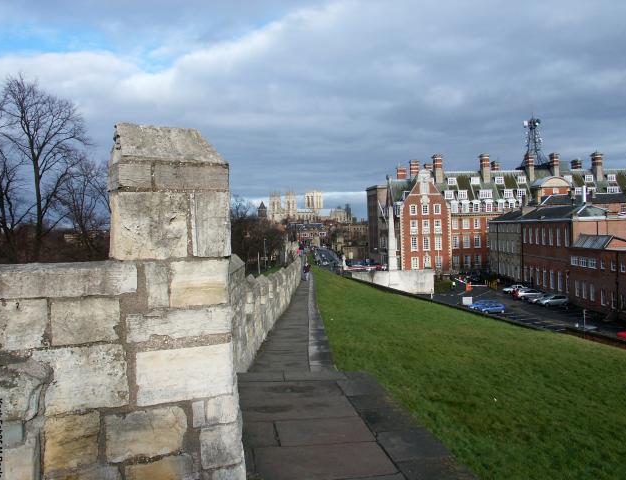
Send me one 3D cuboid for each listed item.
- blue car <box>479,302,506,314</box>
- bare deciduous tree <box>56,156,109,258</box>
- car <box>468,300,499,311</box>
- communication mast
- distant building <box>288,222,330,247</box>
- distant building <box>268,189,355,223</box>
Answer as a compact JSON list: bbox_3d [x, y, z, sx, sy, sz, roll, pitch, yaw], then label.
[{"bbox_3d":[27.000,10.180,77.500,3.800,1.430,1.660,-1,1,-3],"label":"blue car"},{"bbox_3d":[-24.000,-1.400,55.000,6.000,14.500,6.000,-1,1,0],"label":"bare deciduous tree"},{"bbox_3d":[26.800,10.160,81.300,4.300,1.430,1.720,-1,1,-3],"label":"car"},{"bbox_3d":[60.900,-27.000,143.000,5.500,14.000,5.500,-1,1,0],"label":"communication mast"},{"bbox_3d":[-3.500,-4.300,415.000,33.000,19.500,20.000,-1,1,0],"label":"distant building"},{"bbox_3d":[-3.000,-34.500,745.000,76.000,71.000,158.000,-1,1,32],"label":"distant building"}]

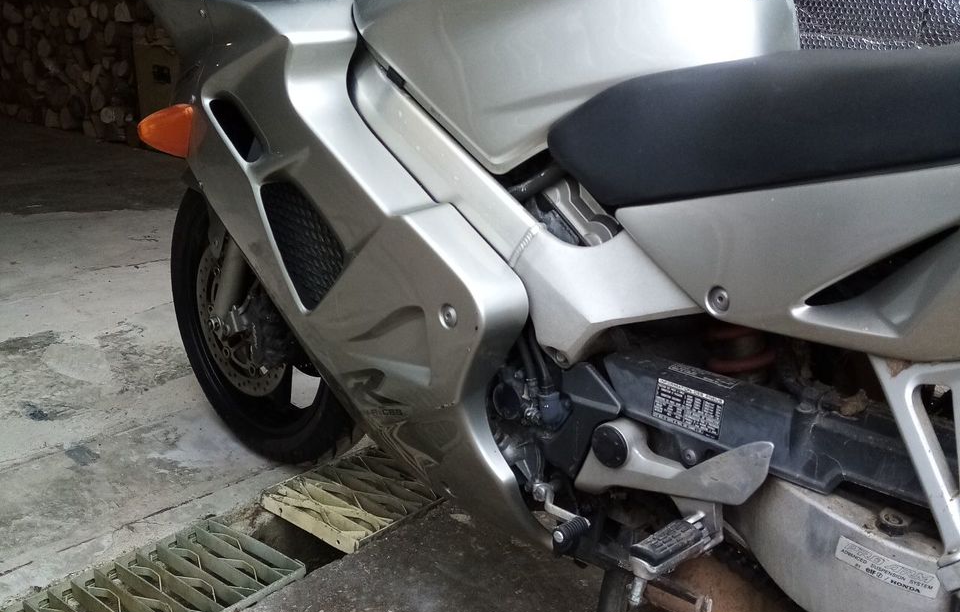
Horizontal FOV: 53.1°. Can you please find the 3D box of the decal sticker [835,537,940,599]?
[{"bbox_3d":[0.391,0.251,0.932,0.098,0.027,0.003,18,26,38],"label":"decal sticker"}]

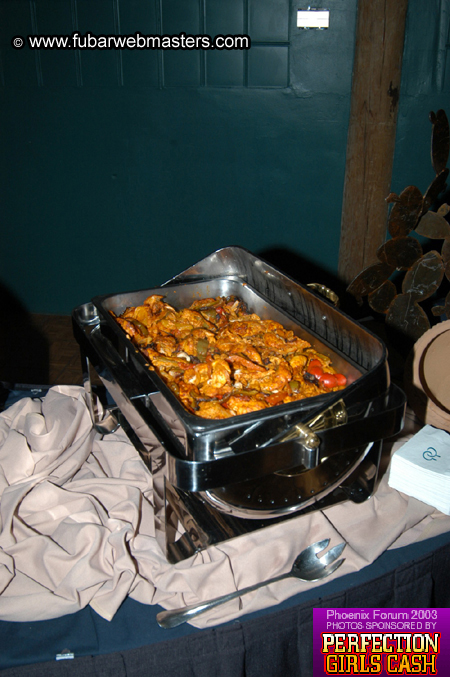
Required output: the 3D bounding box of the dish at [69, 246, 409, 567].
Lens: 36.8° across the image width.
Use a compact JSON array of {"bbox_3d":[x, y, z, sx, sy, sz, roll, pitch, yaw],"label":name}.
[{"bbox_3d":[-0.002,0.079,1.236,0.405,0.343,0.620,-11,27,-23],"label":"dish"}]

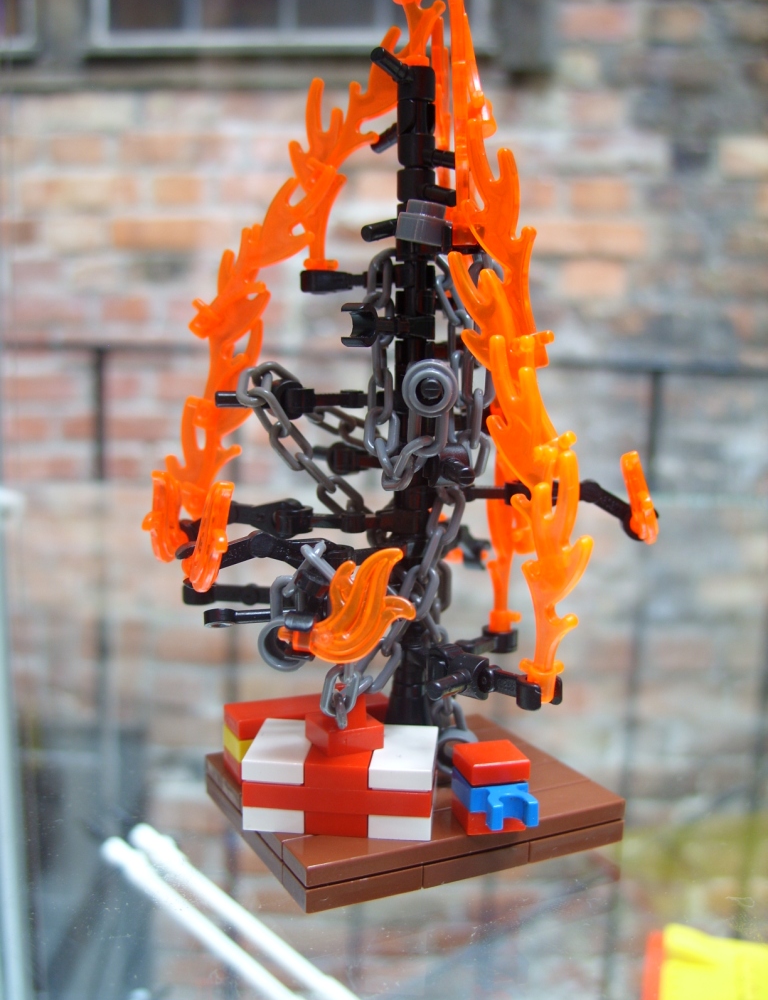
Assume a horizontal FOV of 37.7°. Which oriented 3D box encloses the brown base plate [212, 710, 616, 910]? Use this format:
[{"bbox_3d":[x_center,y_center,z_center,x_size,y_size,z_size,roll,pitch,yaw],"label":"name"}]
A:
[{"bbox_3d":[0.003,0.043,0.165,0.048,0.006,0.040,-3,9,-26],"label":"brown base plate"}]

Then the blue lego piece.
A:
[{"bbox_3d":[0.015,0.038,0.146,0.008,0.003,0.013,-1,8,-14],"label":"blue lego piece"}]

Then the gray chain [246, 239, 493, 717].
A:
[{"bbox_3d":[-0.002,-0.004,0.160,0.036,0.063,0.034,1,8,0],"label":"gray chain"}]

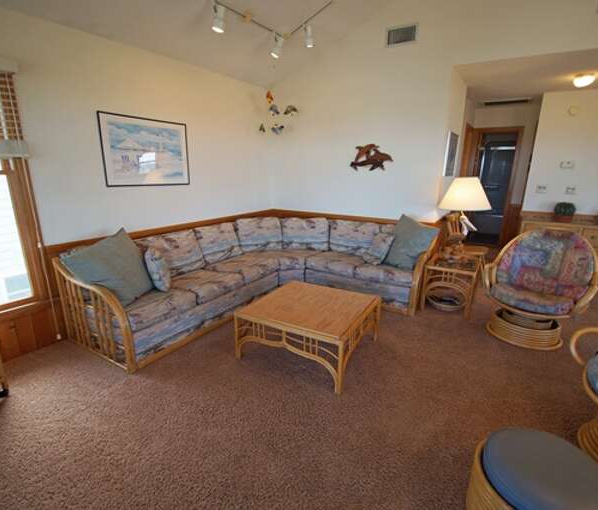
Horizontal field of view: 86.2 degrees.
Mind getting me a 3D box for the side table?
[{"bbox_3d":[1.602,0.311,3.379,0.476,0.476,0.611,10,18,30],"label":"side table"}]

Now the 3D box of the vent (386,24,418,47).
[{"bbox_3d":[1.099,-2.377,3.444,0.334,0.168,0.028,10,18,30],"label":"vent"}]

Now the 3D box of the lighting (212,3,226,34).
[{"bbox_3d":[-0.660,-1.945,2.628,0.082,0.199,0.082,10,18,30],"label":"lighting"}]

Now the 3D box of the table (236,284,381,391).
[{"bbox_3d":[0.108,0.575,2.556,0.828,0.376,0.828,9,17,27],"label":"table"}]

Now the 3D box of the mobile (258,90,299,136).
[{"bbox_3d":[-0.270,-1.762,3.932,0.440,0.405,0.355,10,18,30],"label":"mobile"}]

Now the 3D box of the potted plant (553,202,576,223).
[{"bbox_3d":[3.728,-0.563,4.482,0.213,0.213,0.213,10,18,30],"label":"potted plant"}]

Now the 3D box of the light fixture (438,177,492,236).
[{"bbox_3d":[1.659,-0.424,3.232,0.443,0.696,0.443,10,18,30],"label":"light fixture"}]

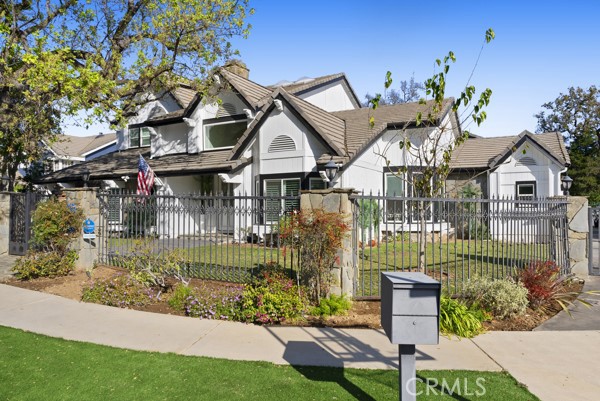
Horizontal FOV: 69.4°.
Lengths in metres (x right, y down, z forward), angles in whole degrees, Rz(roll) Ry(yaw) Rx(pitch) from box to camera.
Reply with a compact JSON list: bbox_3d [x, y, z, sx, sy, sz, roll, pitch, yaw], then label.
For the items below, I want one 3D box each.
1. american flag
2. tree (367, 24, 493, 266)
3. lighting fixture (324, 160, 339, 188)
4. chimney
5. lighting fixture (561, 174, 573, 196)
[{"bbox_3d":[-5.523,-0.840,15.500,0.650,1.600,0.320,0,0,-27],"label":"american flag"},{"bbox_3d":[2.942,-1.119,9.700,2.750,5.450,2.500,0,0,0],"label":"tree"},{"bbox_3d":[0.545,-0.443,7.500,0.245,0.490,0.245,0,0,12],"label":"lighting fixture"},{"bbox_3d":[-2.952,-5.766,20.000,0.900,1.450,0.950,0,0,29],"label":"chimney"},{"bbox_3d":[6.208,-0.342,10.100,0.260,0.480,0.260,0,0,23],"label":"lighting fixture"}]

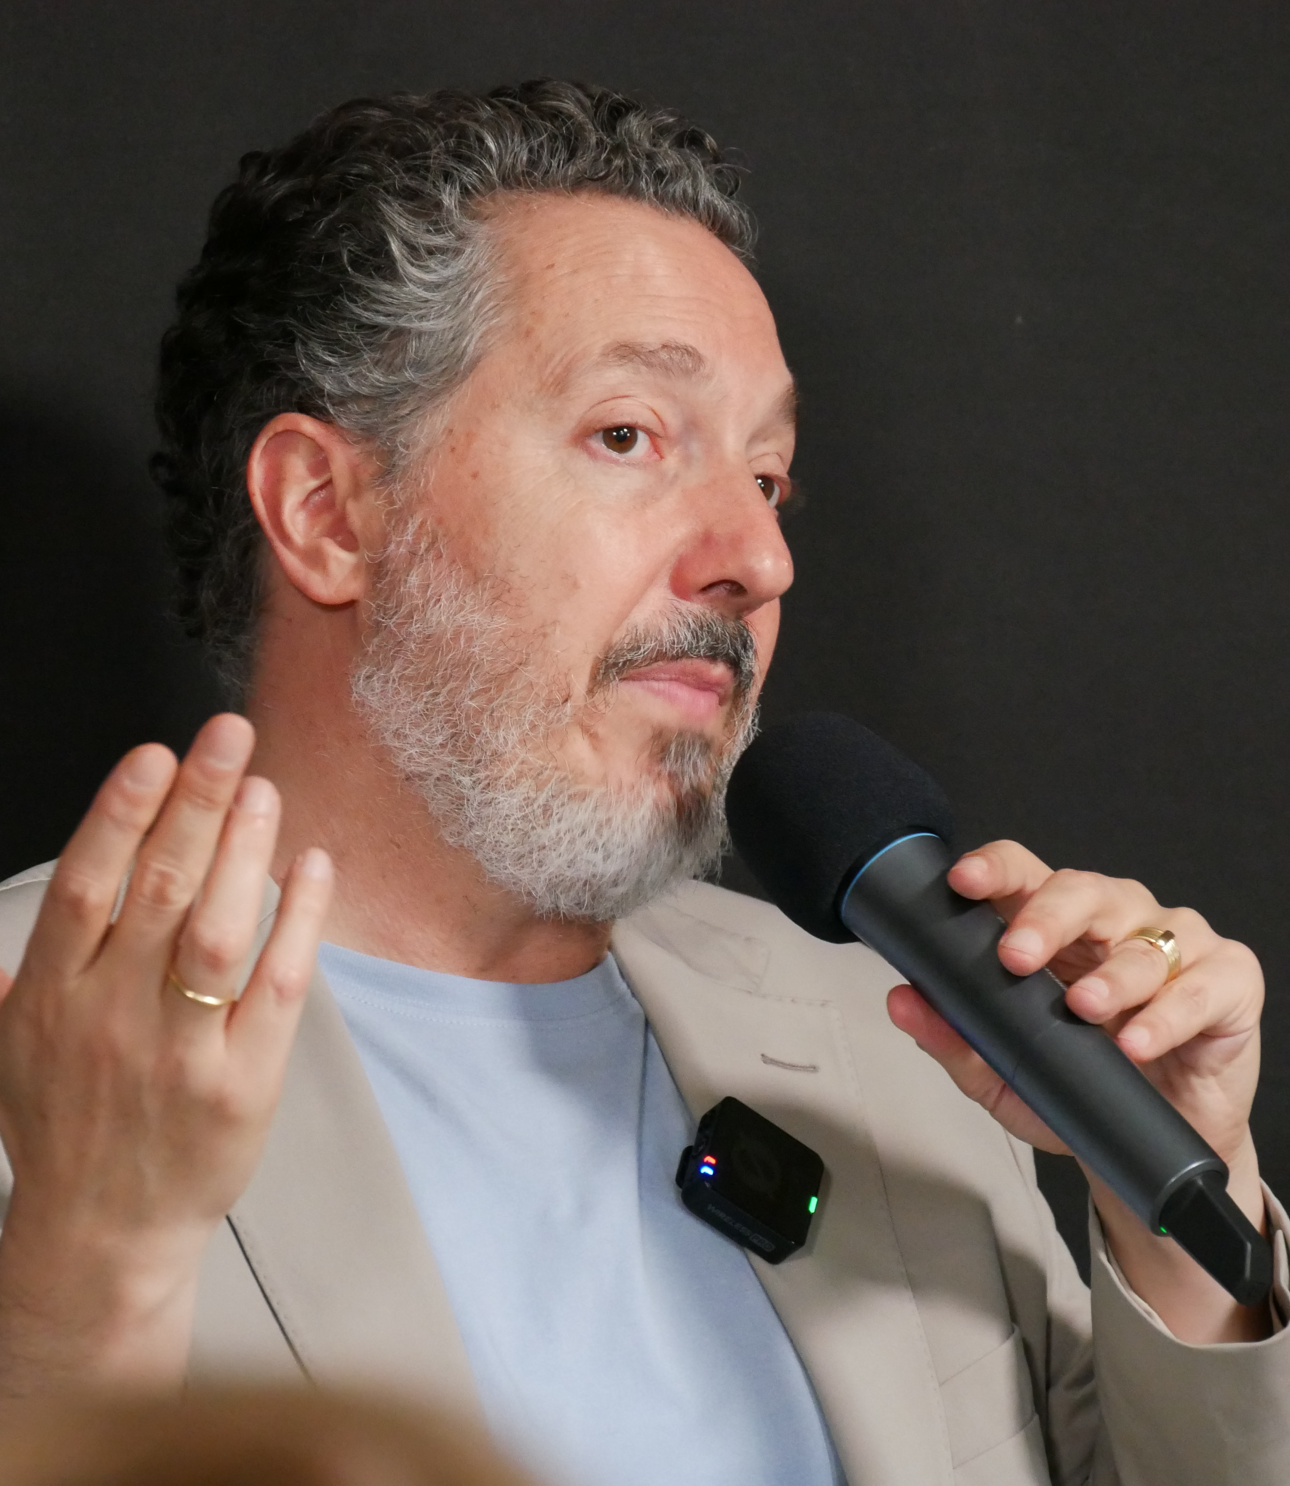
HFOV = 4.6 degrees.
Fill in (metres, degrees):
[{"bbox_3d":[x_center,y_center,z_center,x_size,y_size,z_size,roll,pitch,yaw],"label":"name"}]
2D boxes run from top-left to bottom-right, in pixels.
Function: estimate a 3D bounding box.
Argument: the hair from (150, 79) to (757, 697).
[{"bbox_3d":[-0.059,-0.111,5.480,0.183,0.217,0.213,12,-14,-43],"label":"hair"}]

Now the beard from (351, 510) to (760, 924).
[{"bbox_3d":[-0.012,-0.013,5.410,0.152,0.138,0.113,12,-14,-43],"label":"beard"}]

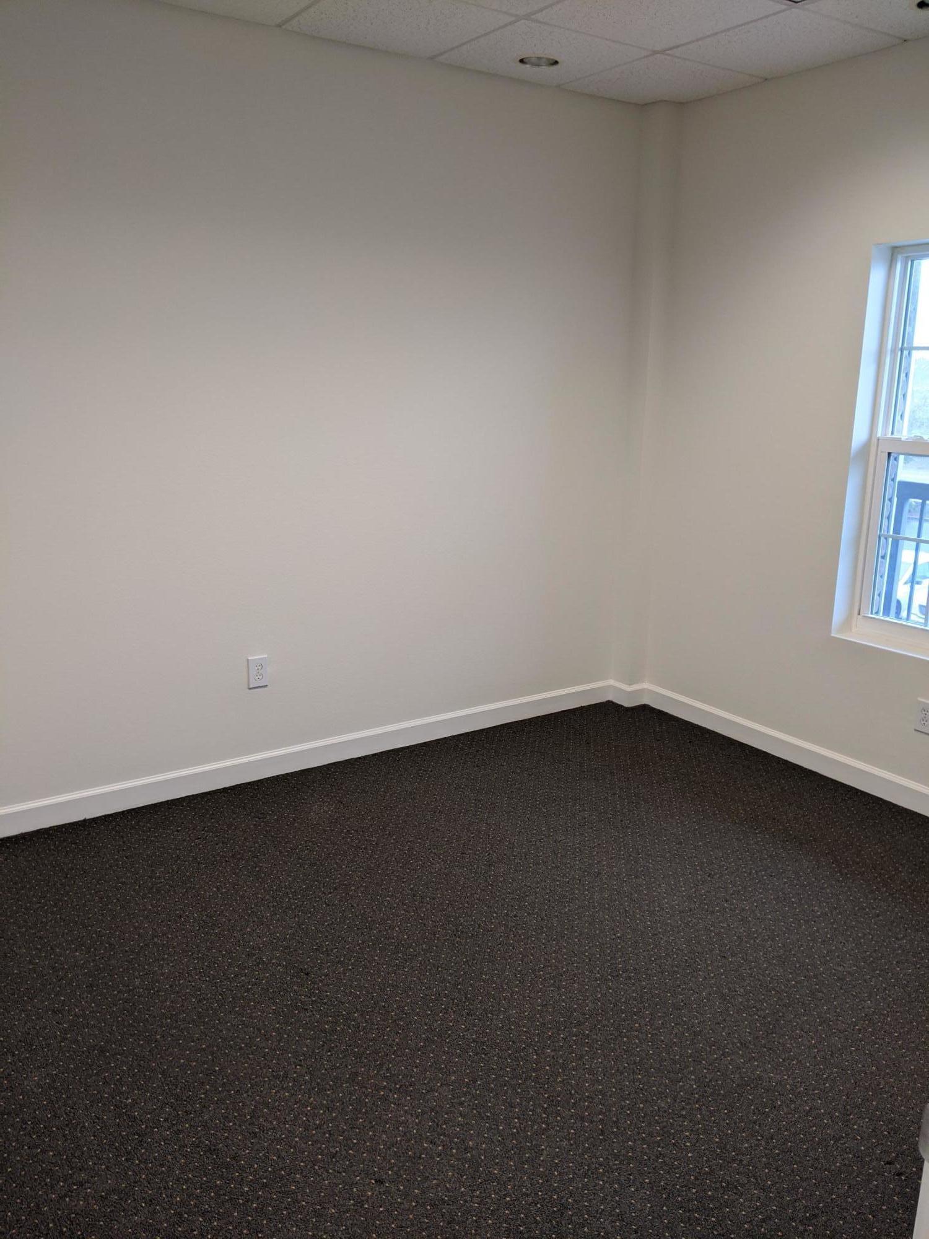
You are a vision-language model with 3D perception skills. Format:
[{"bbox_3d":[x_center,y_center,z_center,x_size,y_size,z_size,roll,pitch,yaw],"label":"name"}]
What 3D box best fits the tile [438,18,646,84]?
[{"bbox_3d":[0.288,-2.098,3.582,0.594,0.020,0.567,-9,18,-33],"label":"tile"}]

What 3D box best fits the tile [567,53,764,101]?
[{"bbox_3d":[0.793,-2.175,3.908,0.578,0.020,0.567,-9,18,-33],"label":"tile"}]

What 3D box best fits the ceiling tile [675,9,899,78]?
[{"bbox_3d":[1.120,-2.044,3.432,0.578,0.020,0.578,-9,18,-33],"label":"ceiling tile"}]

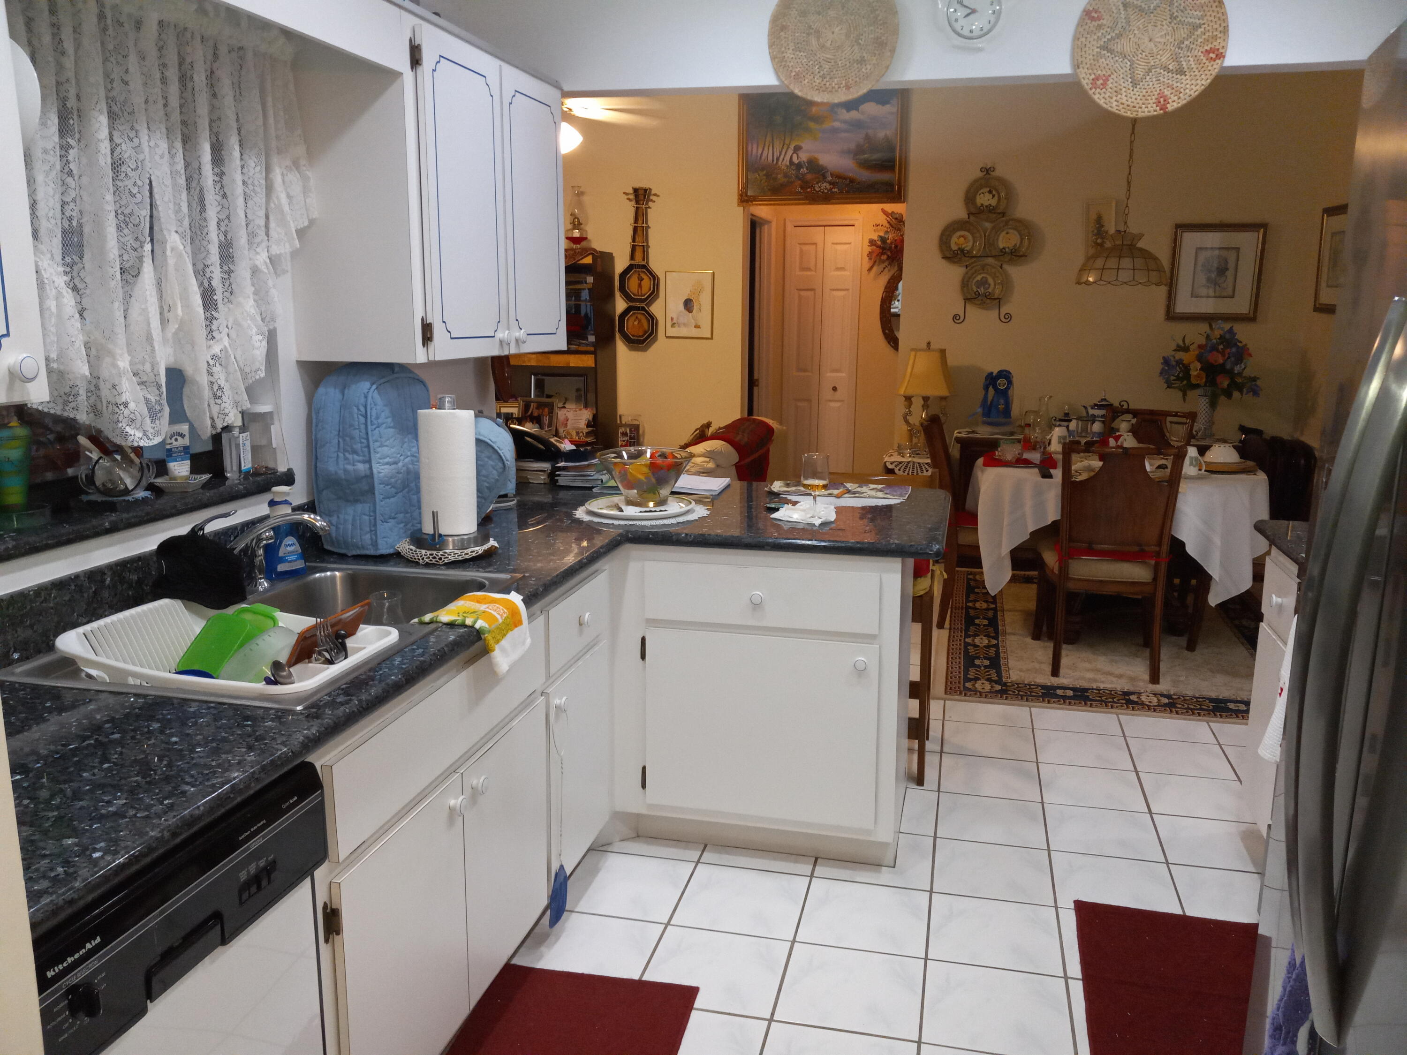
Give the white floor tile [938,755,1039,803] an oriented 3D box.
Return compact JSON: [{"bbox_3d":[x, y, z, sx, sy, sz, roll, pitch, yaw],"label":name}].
[{"bbox_3d":[0.914,0.801,3.506,0.303,0.010,0.303,3,11,13],"label":"white floor tile"}]

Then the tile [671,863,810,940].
[{"bbox_3d":[0.100,0.944,2.770,0.303,0.010,0.303,3,11,13],"label":"tile"}]

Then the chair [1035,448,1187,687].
[{"bbox_3d":[1.660,0.097,4.531,0.500,0.965,0.600,3,11,13],"label":"chair"}]

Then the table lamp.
[{"bbox_3d":[1.273,-0.734,6.310,0.295,0.635,0.240,3,11,14],"label":"table lamp"}]

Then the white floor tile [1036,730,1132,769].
[{"bbox_3d":[1.285,0.758,3.728,0.303,0.010,0.303,3,11,13],"label":"white floor tile"}]

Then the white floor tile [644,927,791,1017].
[{"bbox_3d":[0.029,1.003,2.485,0.302,0.010,0.302,3,11,14],"label":"white floor tile"}]

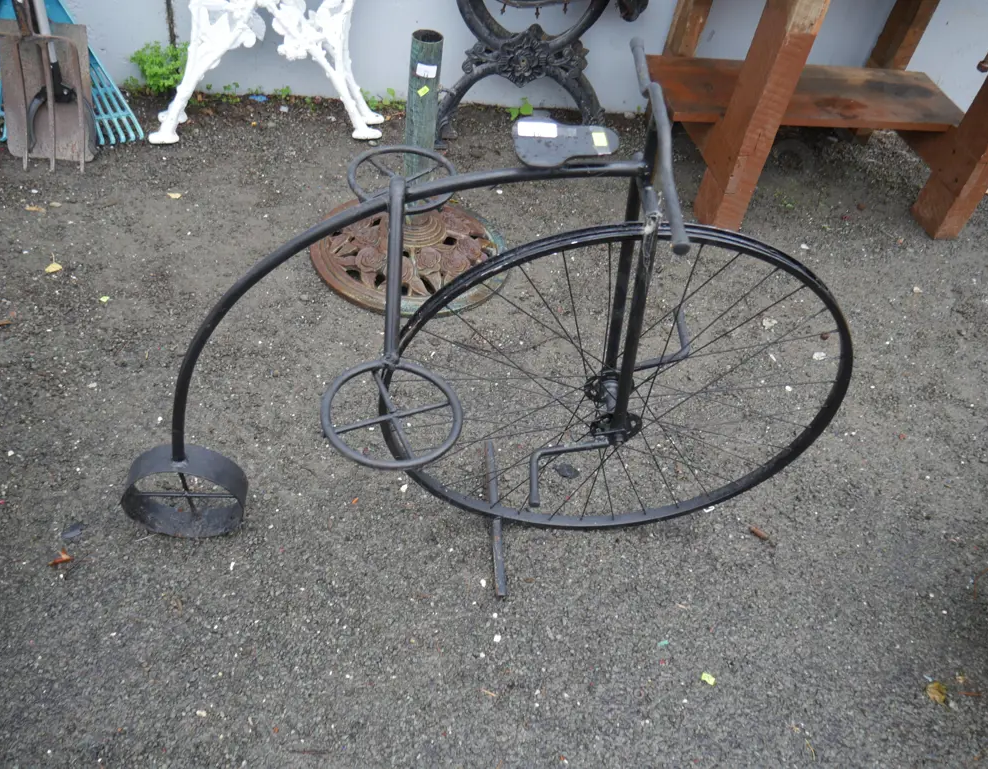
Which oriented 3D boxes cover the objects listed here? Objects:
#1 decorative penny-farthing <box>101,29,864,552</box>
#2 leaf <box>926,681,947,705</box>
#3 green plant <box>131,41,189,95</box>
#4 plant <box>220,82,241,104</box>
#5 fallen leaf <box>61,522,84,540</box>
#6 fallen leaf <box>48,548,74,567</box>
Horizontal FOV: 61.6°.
[{"bbox_3d":[-0.031,-0.025,1.080,1.045,0.805,0.520,1,50,-4],"label":"decorative penny-farthing"},{"bbox_3d":[0.677,0.471,1.267,0.023,0.009,0.035,-9,51,-14],"label":"leaf"},{"bbox_3d":[-0.852,-0.808,2.119,0.155,0.118,0.085,0,49,-7],"label":"green plant"},{"bbox_3d":[-0.679,-0.751,2.137,0.052,0.045,0.035,0,49,-7],"label":"plant"},{"bbox_3d":[-0.666,0.234,1.311,0.037,0.009,0.020,-26,57,-26],"label":"fallen leaf"},{"bbox_3d":[-0.668,0.269,1.279,0.037,0.011,0.024,-17,53,-20],"label":"fallen leaf"}]

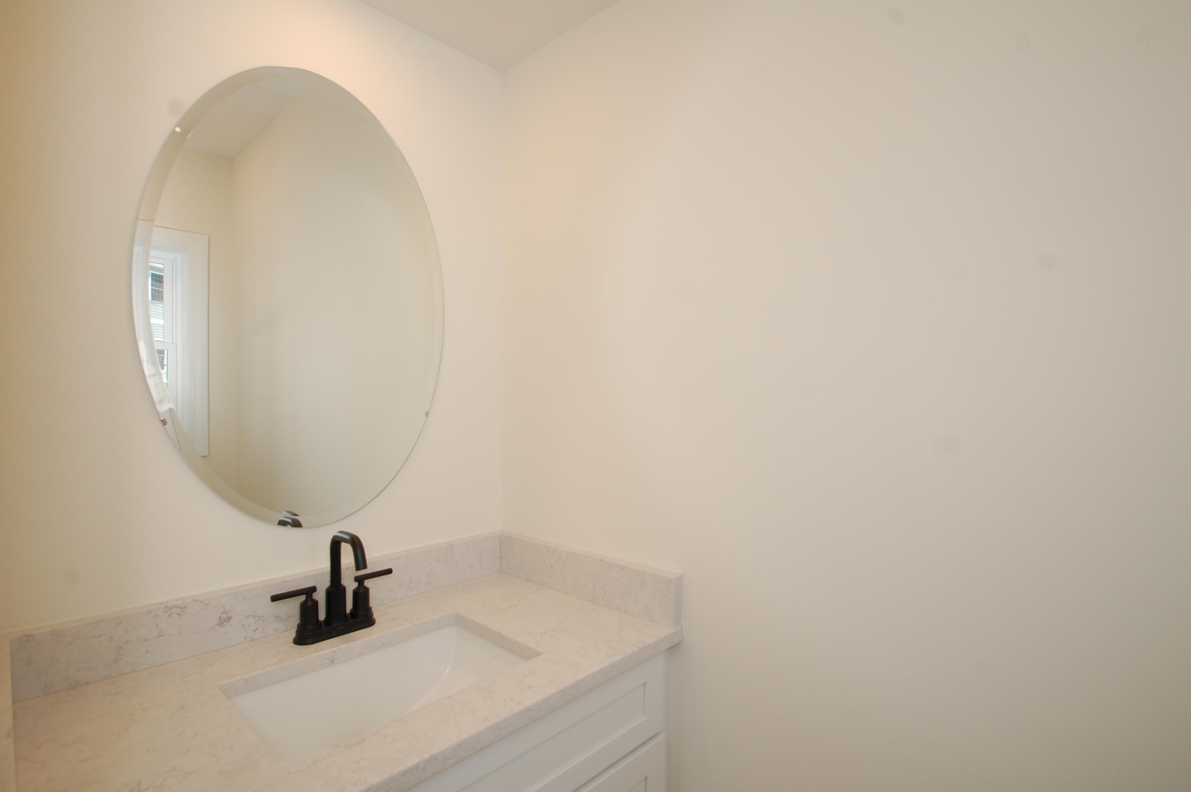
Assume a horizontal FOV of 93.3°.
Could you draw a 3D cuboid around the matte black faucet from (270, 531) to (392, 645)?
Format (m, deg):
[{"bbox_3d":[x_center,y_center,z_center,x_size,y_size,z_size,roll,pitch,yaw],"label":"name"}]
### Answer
[{"bbox_3d":[-0.479,0.365,1.083,0.150,0.202,0.236,0,-1,43],"label":"matte black faucet"}]

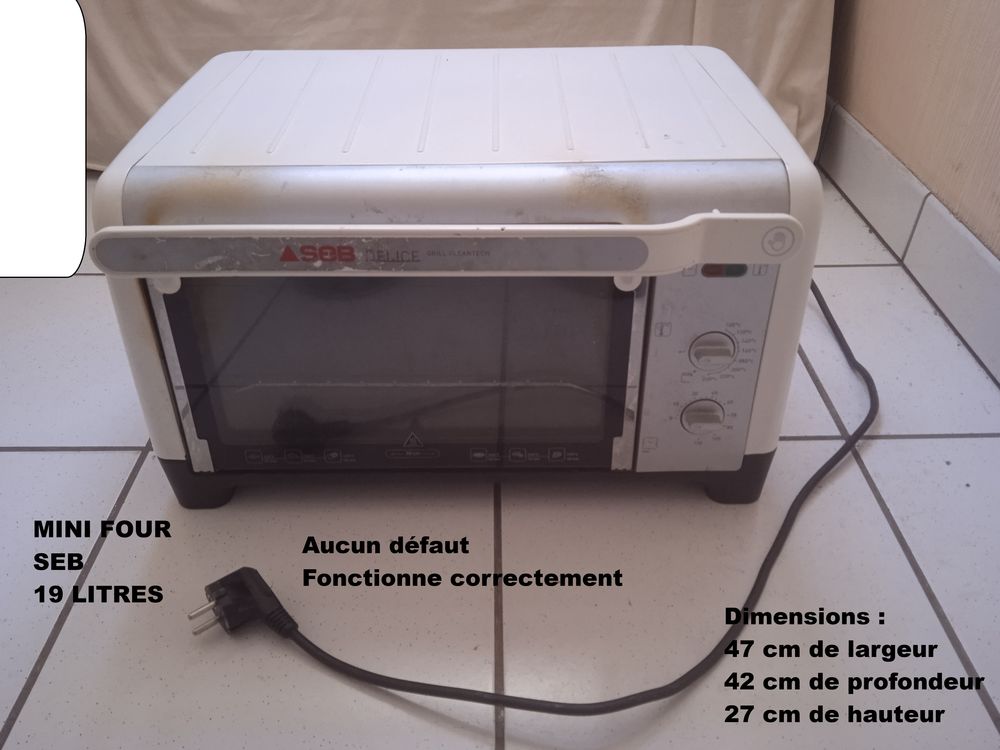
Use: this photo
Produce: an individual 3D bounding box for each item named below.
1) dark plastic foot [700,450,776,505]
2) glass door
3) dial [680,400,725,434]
[{"bbox_3d":[0.183,0.067,0.649,0.056,0.053,0.053,-1,37,0],"label":"dark plastic foot"},{"bbox_3d":[-0.066,-0.011,0.575,0.329,0.187,0.015,-1,31,0],"label":"glass door"},{"bbox_3d":[0.148,0.034,0.588,0.032,0.032,0.015,-1,31,0],"label":"dial"}]

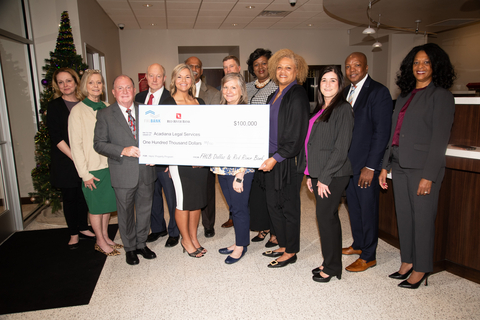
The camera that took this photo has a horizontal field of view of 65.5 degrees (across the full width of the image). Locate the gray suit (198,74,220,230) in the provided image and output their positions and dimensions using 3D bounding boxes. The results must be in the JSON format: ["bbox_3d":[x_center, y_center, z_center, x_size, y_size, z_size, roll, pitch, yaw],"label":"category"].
[{"bbox_3d":[-0.428,-0.026,3.861,0.530,1.580,0.330,-3,10,-6],"label":"gray suit"}]

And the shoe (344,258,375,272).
[{"bbox_3d":[1.013,0.837,3.122,0.300,0.100,0.105,-5,10,-16],"label":"shoe"}]

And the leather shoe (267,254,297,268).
[{"bbox_3d":[0.364,0.855,3.217,0.265,0.080,0.085,-5,10,-16],"label":"leather shoe"}]

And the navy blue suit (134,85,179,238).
[{"bbox_3d":[-0.820,0.057,3.813,0.530,1.480,0.330,0,10,12],"label":"navy blue suit"}]

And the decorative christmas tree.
[{"bbox_3d":[-2.063,-0.522,4.585,1.050,2.460,1.000,-5,10,-17],"label":"decorative christmas tree"}]

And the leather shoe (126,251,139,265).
[{"bbox_3d":[-0.989,0.848,3.398,0.110,0.110,0.295,-5,10,-19],"label":"leather shoe"}]

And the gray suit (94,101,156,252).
[{"bbox_3d":[-0.972,0.167,3.282,0.560,1.370,0.380,-7,11,-27],"label":"gray suit"}]

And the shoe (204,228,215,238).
[{"bbox_3d":[-0.328,0.729,4.025,0.105,0.110,0.300,-3,10,-4],"label":"shoe"}]

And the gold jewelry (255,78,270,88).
[{"bbox_3d":[0.208,-0.710,3.420,0.165,0.090,0.140,2,10,21],"label":"gold jewelry"}]

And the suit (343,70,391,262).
[{"bbox_3d":[1.046,0.075,3.104,0.350,1.520,0.510,-8,12,-34],"label":"suit"}]

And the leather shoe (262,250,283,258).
[{"bbox_3d":[0.323,0.829,3.381,0.260,0.080,0.085,-3,10,-6],"label":"leather shoe"}]

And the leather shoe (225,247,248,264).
[{"bbox_3d":[-0.031,0.849,3.353,0.085,0.075,0.250,7,13,42],"label":"leather shoe"}]

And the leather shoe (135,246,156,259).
[{"bbox_3d":[-0.890,0.830,3.554,0.105,0.110,0.295,-11,13,-43],"label":"leather shoe"}]

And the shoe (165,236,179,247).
[{"bbox_3d":[-0.657,0.773,3.772,0.110,0.110,0.295,0,10,13],"label":"shoe"}]

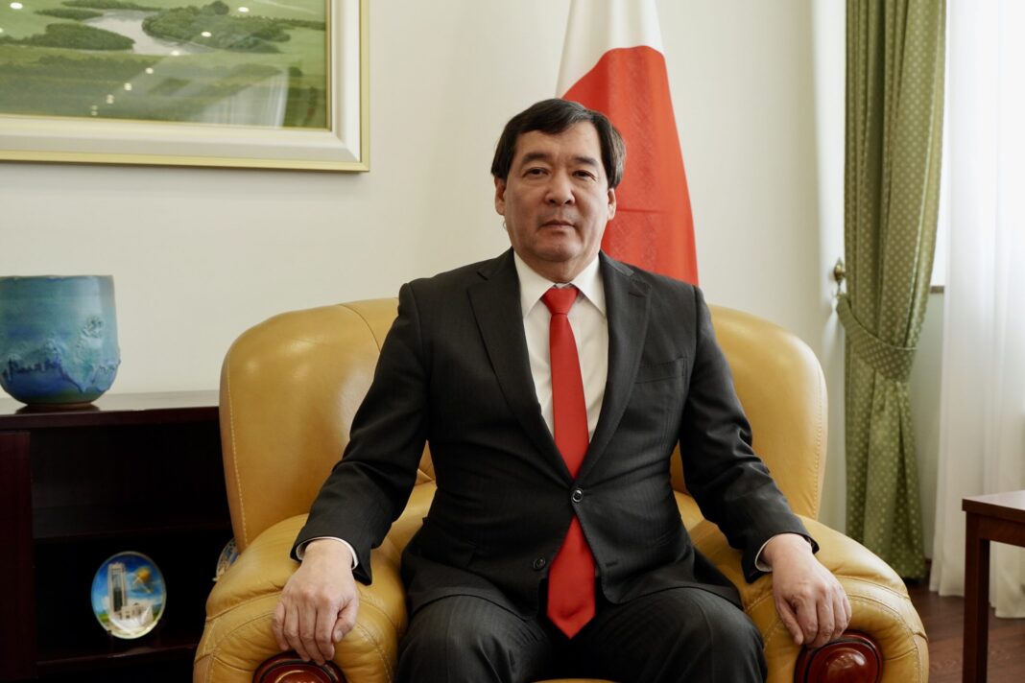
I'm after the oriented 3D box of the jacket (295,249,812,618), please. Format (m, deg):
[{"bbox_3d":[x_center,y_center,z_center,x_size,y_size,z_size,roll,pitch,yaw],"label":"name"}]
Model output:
[{"bbox_3d":[0.042,0.118,1.720,0.660,0.540,0.500,0,3,-7],"label":"jacket"}]

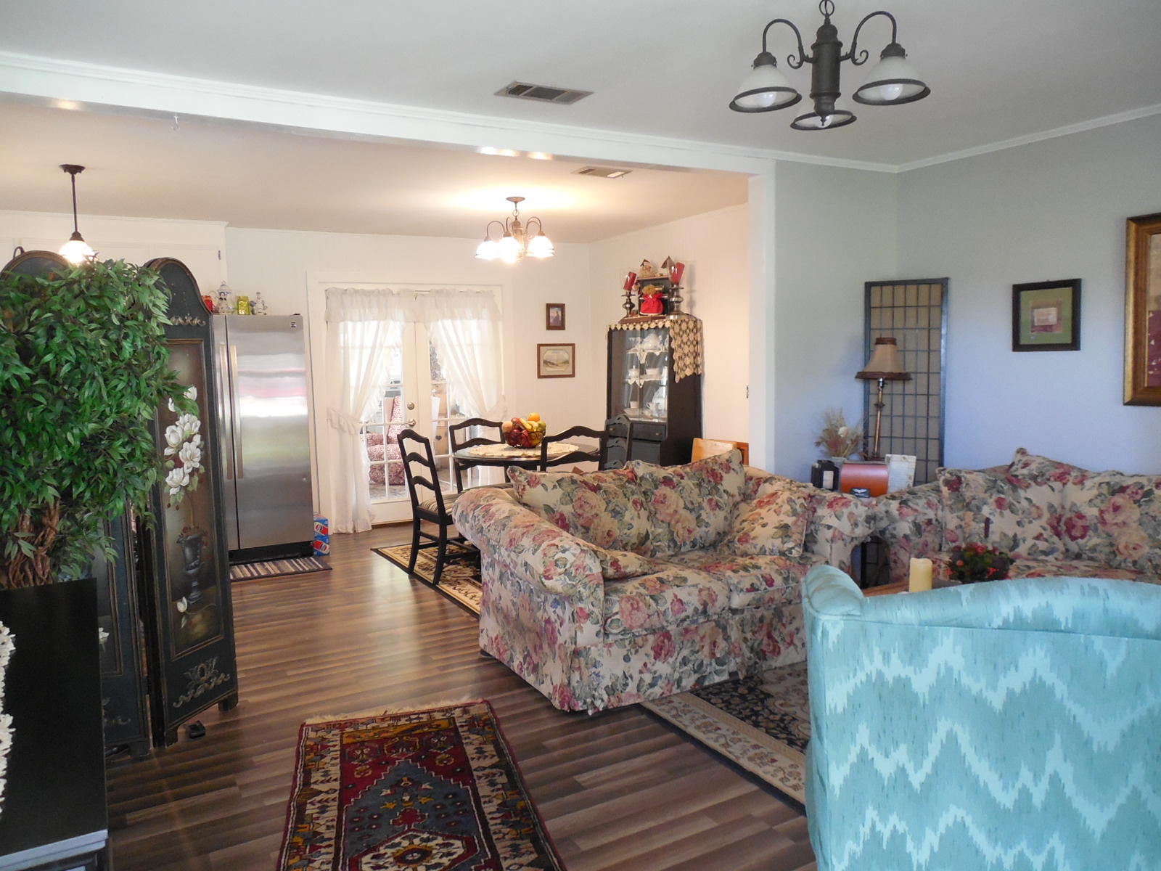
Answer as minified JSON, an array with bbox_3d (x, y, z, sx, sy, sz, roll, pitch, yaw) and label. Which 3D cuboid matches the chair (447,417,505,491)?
[{"bbox_3d":[-0.650,0.358,6.073,0.460,0.960,0.520,-4,6,-29],"label":"chair"}]

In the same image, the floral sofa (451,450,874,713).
[{"bbox_3d":[0.403,0.568,3.968,1.750,0.860,0.930,-4,6,-26],"label":"floral sofa"}]

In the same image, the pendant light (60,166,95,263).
[{"bbox_3d":[-2.571,-1.117,4.263,0.190,0.490,0.190,-5,7,-29],"label":"pendant light"}]

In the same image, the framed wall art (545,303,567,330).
[{"bbox_3d":[-0.227,-1.105,7.833,0.194,0.245,0.020,-4,6,-29],"label":"framed wall art"}]

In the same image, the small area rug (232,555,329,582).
[{"bbox_3d":[-2.169,0.919,5.784,0.800,0.012,0.490,-4,7,-26],"label":"small area rug"}]

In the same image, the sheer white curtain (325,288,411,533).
[{"bbox_3d":[-1.713,-0.220,6.985,0.709,1.966,0.100,-4,6,-29],"label":"sheer white curtain"}]

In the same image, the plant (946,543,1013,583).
[{"bbox_3d":[1.468,0.494,3.080,0.230,0.200,0.230,-4,6,-29],"label":"plant"}]

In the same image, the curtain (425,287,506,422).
[{"bbox_3d":[-0.986,-0.276,7.311,0.750,1.980,0.120,-5,7,-29],"label":"curtain"}]

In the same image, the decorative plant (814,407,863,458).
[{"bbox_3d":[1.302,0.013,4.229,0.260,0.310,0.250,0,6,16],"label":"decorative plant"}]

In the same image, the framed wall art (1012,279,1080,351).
[{"bbox_3d":[2.198,-0.561,3.955,0.025,0.322,0.330,-5,7,-29],"label":"framed wall art"}]

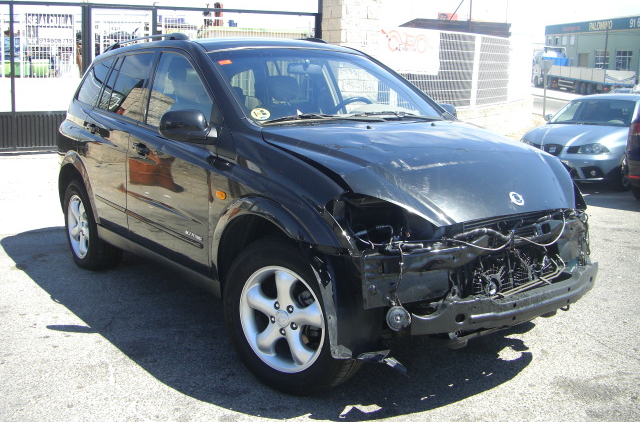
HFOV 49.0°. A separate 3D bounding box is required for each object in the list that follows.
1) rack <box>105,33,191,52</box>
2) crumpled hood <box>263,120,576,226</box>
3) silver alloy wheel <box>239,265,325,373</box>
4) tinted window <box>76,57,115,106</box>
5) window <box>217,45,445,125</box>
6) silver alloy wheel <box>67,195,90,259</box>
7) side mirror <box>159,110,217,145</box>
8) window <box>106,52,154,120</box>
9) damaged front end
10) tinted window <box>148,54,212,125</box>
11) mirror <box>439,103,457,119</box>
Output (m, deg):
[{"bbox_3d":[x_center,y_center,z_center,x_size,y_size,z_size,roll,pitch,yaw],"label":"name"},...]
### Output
[{"bbox_3d":[-1.226,-1.156,4.851,0.070,0.100,1.370,-7,12,-36],"label":"rack"},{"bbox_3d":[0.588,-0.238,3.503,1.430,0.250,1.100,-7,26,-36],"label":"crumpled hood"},{"bbox_3d":[-0.130,0.478,3.215,0.490,0.490,0.190,7,12,35],"label":"silver alloy wheel"},{"bbox_3d":[-1.665,-0.941,5.200,0.060,0.410,0.570,17,-1,-33],"label":"tinted window"},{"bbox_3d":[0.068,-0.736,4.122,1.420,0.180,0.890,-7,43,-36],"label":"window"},{"bbox_3d":[-1.759,0.117,5.357,0.190,0.490,0.490,-7,12,-36],"label":"silver alloy wheel"},{"bbox_3d":[-0.675,-0.440,3.603,0.290,0.180,0.150,-7,12,-36],"label":"side mirror"},{"bbox_3d":[-1.210,-0.804,4.567,0.055,0.470,0.620,17,-3,-38],"label":"window"},{"bbox_3d":[0.766,0.202,3.301,1.540,0.600,0.520,-7,12,-36],"label":"damaged front end"},{"bbox_3d":[-0.783,-0.691,4.011,0.060,0.480,0.880,17,-3,-38],"label":"tinted window"},{"bbox_3d":[0.789,-0.625,4.702,0.290,0.180,0.150,-7,12,-36],"label":"mirror"}]

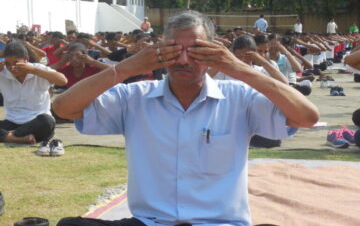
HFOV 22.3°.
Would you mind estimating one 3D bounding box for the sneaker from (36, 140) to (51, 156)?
[{"bbox_3d":[-0.892,0.216,5.993,0.092,0.088,0.260,0,5,0],"label":"sneaker"}]

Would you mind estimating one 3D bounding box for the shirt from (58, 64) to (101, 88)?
[{"bbox_3d":[-0.891,-0.210,8.116,0.440,0.480,0.260,0,5,0],"label":"shirt"}]

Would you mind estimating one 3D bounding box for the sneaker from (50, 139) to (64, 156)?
[{"bbox_3d":[-0.800,0.216,5.993,0.092,0.088,0.260,0,5,-5],"label":"sneaker"}]

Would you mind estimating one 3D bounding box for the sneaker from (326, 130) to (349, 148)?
[{"bbox_3d":[1.099,0.180,6.375,0.090,0.095,0.250,-1,5,-16],"label":"sneaker"}]

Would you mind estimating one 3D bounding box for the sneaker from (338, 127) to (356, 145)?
[{"bbox_3d":[1.192,0.175,6.435,0.090,0.095,0.250,-2,5,-20],"label":"sneaker"}]

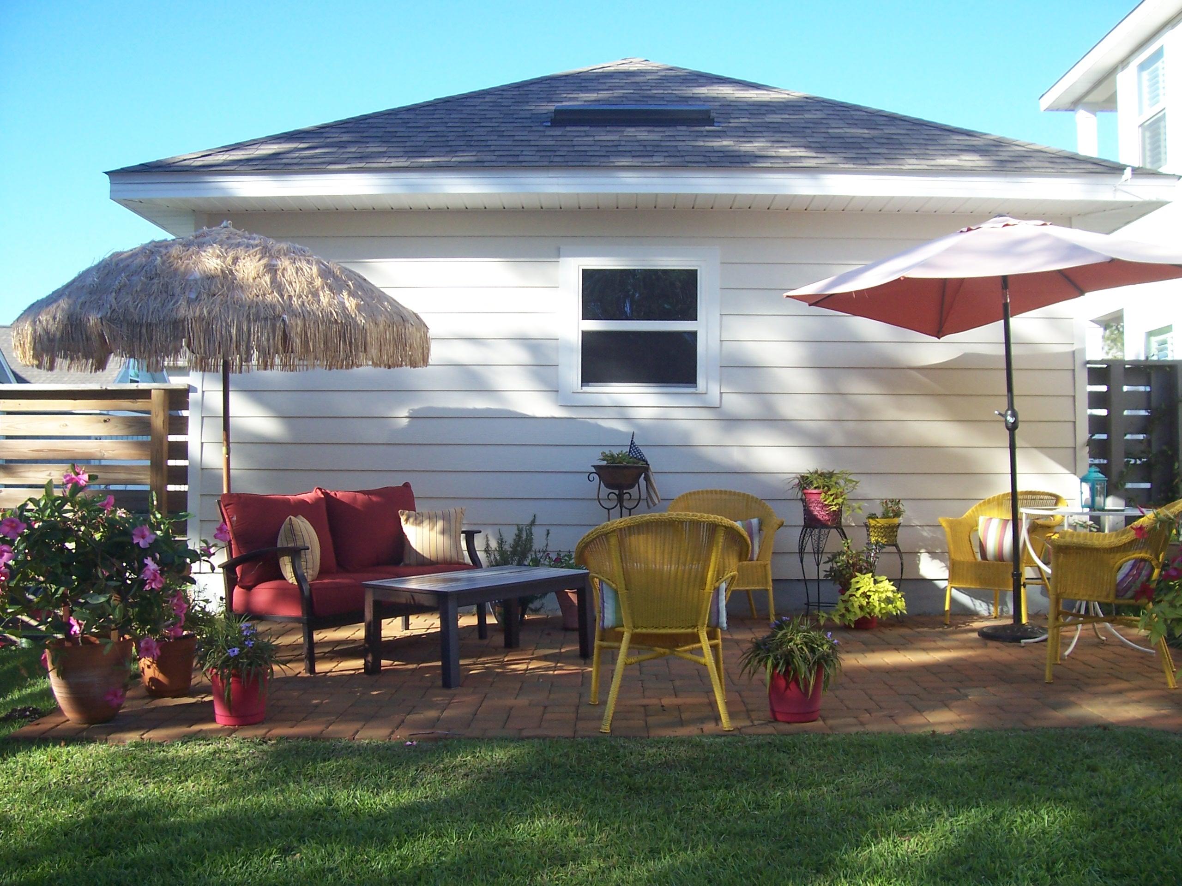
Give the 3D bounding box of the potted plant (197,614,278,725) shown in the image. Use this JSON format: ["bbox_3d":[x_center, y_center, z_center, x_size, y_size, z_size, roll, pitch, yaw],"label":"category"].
[{"bbox_3d":[-1.434,0.902,4.700,0.345,0.425,0.345,0,-1,0],"label":"potted plant"}]

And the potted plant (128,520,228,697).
[{"bbox_3d":[-1.829,0.732,5.150,0.440,0.772,0.430,0,-1,0],"label":"potted plant"}]

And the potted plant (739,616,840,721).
[{"bbox_3d":[0.806,0.912,4.700,0.410,0.430,0.400,0,-1,0],"label":"potted plant"}]

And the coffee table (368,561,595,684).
[{"bbox_3d":[-0.551,0.911,5.895,0.557,0.446,1.125,0,-1,35],"label":"coffee table"}]

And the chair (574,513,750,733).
[{"bbox_3d":[0.282,0.683,4.700,0.690,0.840,0.680,0,-1,-5],"label":"chair"}]

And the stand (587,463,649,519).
[{"bbox_3d":[0.178,0.644,7.450,0.380,1.022,0.370,0,-1,0],"label":"stand"}]

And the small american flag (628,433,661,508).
[{"bbox_3d":[0.338,0.175,7.450,0.210,0.475,0.090,0,-1,0],"label":"small american flag"}]

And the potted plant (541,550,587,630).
[{"bbox_3d":[-0.135,0.909,7.200,0.360,0.484,0.350,0,-1,0],"label":"potted plant"}]

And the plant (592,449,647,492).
[{"bbox_3d":[0.188,0.176,7.500,0.370,0.275,0.370,0,-1,0],"label":"plant"}]

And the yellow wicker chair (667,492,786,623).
[{"bbox_3d":[0.830,0.727,7.330,0.690,0.840,0.680,0,-1,-3],"label":"yellow wicker chair"}]

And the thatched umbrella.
[{"bbox_3d":[-1.996,-0.046,6.400,2.160,2.340,2.160,0,-1,0],"label":"thatched umbrella"}]

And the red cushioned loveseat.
[{"bbox_3d":[-1.285,0.685,6.380,0.760,0.880,1.350,-1,-1,35],"label":"red cushioned loveseat"}]

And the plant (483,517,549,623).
[{"bbox_3d":[-0.469,0.802,7.280,0.410,0.680,0.400,0,-1,0],"label":"plant"}]

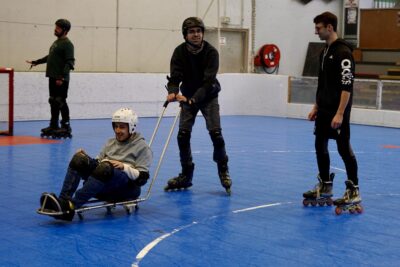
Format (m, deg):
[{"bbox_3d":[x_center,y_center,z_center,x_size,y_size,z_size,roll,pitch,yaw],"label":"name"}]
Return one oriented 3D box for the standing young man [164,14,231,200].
[{"bbox_3d":[0.006,-0.272,8.408,0.660,1.740,0.720,4,6,28],"label":"standing young man"}]

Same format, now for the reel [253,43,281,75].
[{"bbox_3d":[1.667,-1.827,20.500,0.560,0.700,0.380,-3,7,-41],"label":"reel"}]

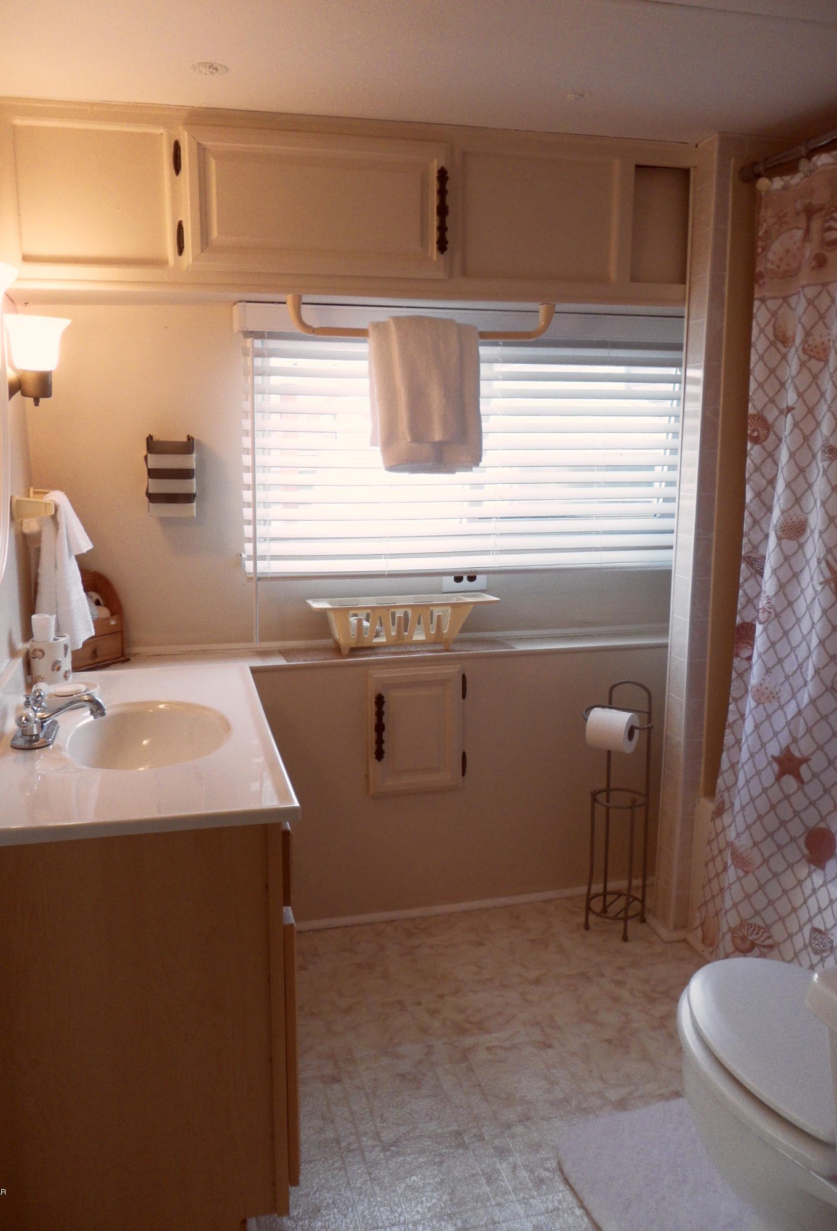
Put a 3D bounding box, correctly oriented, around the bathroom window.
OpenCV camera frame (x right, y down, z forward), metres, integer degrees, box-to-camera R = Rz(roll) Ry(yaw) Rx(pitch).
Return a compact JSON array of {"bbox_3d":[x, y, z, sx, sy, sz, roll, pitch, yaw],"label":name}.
[{"bbox_3d":[0.183,-0.445,2.696,1.325,0.661,0.055,-3,11,-14],"label":"bathroom window"}]

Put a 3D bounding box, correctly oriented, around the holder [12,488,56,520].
[{"bbox_3d":[-0.913,-0.278,2.335,0.095,0.050,0.310,-3,11,-14],"label":"holder"}]

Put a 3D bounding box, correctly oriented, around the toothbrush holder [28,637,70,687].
[{"bbox_3d":[-0.893,0.109,2.328,0.092,0.102,0.092,-3,11,-14],"label":"toothbrush holder"}]

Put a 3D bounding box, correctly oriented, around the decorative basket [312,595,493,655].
[{"bbox_3d":[-0.041,0.027,2.705,0.528,0.141,0.124,-3,11,-14],"label":"decorative basket"}]

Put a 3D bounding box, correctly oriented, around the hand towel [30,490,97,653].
[{"bbox_3d":[-0.877,-0.113,2.365,0.135,0.390,0.200,-3,11,-14],"label":"hand towel"}]

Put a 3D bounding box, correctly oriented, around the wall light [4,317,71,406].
[{"bbox_3d":[-0.817,-0.541,2.049,0.148,0.182,0.133,-3,11,-14],"label":"wall light"}]

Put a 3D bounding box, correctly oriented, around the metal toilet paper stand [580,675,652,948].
[{"bbox_3d":[0.531,0.526,2.633,0.190,0.693,0.150,6,12,32],"label":"metal toilet paper stand"}]

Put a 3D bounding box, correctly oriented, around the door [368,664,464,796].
[{"bbox_3d":[-0.006,0.314,2.634,0.263,0.352,0.025,-3,11,-14],"label":"door"}]

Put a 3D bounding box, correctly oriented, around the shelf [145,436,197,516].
[{"bbox_3d":[-0.645,-0.362,2.506,0.117,0.213,0.070,-3,11,-14],"label":"shelf"}]

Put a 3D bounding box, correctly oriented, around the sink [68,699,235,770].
[{"bbox_3d":[-0.543,0.297,1.956,0.325,0.130,0.460,-3,11,-14],"label":"sink"}]

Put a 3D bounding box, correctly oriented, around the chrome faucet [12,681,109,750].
[{"bbox_3d":[-0.710,0.194,1.900,0.177,0.094,0.156,-3,11,-14],"label":"chrome faucet"}]

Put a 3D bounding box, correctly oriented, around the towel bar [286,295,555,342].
[{"bbox_3d":[0.017,-0.748,2.422,0.698,0.091,0.035,-3,11,-14],"label":"towel bar"}]

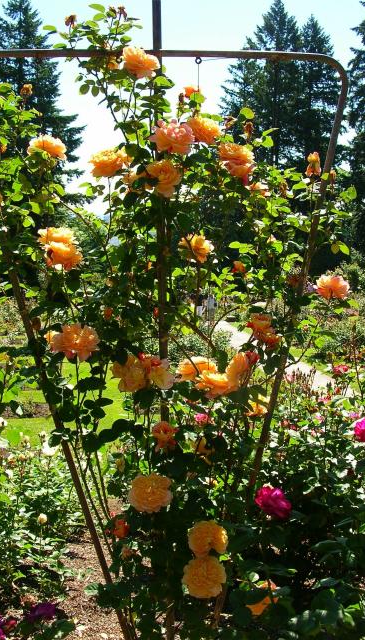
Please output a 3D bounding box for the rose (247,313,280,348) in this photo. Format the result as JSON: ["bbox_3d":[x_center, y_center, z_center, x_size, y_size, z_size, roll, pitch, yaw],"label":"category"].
[{"bbox_3d":[0.250,0.032,2.050,0.099,0.111,0.090,6,6,0],"label":"rose"}]

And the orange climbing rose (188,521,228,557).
[{"bbox_3d":[0.072,0.631,1.920,0.112,0.099,0.078,-1,4,0],"label":"orange climbing rose"}]

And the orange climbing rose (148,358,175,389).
[{"bbox_3d":[-0.052,0.134,1.660,0.072,0.075,0.060,-2,3,-17],"label":"orange climbing rose"}]

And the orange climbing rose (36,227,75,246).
[{"bbox_3d":[-0.375,-0.241,1.980,0.113,0.074,0.107,0,6,0],"label":"orange climbing rose"}]

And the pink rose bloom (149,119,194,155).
[{"bbox_3d":[-0.032,-0.532,1.930,0.124,0.099,0.105,-1,4,-6],"label":"pink rose bloom"}]

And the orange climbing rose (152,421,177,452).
[{"bbox_3d":[-0.054,0.350,2.000,0.076,0.091,0.068,-1,4,0],"label":"orange climbing rose"}]

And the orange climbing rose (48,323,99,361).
[{"bbox_3d":[-0.320,0.063,1.950,0.148,0.106,0.111,-1,4,-6],"label":"orange climbing rose"}]

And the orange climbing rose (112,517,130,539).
[{"bbox_3d":[-0.160,0.537,1.720,0.046,0.056,0.046,-1,3,6],"label":"orange climbing rose"}]

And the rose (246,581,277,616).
[{"bbox_3d":[0.200,0.704,1.680,0.083,0.090,0.070,-1,3,0],"label":"rose"}]

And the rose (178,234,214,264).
[{"bbox_3d":[0.040,-0.218,2.030,0.110,0.081,0.104,6,6,0],"label":"rose"}]

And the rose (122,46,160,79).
[{"bbox_3d":[-0.123,-0.755,1.950,0.108,0.089,0.097,-1,4,-11],"label":"rose"}]

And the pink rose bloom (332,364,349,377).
[{"bbox_3d":[0.713,0.228,3.000,0.081,0.055,0.070,-1,3,0],"label":"pink rose bloom"}]

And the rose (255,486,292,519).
[{"bbox_3d":[0.274,0.549,2.000,0.108,0.085,0.100,13,18,0],"label":"rose"}]

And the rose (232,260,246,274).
[{"bbox_3d":[0.174,-0.163,2.070,0.042,0.041,0.040,-1,4,0],"label":"rose"}]

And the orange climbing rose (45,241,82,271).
[{"bbox_3d":[-0.349,-0.189,1.950,0.102,0.084,0.092,-1,4,-11],"label":"orange climbing rose"}]

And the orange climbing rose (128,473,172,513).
[{"bbox_3d":[-0.082,0.430,1.660,0.109,0.100,0.075,-1,3,0],"label":"orange climbing rose"}]

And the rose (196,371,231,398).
[{"bbox_3d":[0.092,0.189,1.950,0.108,0.078,0.103,0,6,0],"label":"rose"}]

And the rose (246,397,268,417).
[{"bbox_3d":[0.205,0.234,1.820,0.066,0.058,0.060,-1,3,-6],"label":"rose"}]

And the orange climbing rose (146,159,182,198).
[{"bbox_3d":[-0.055,-0.411,1.930,0.101,0.110,0.076,-2,4,-17],"label":"orange climbing rose"}]

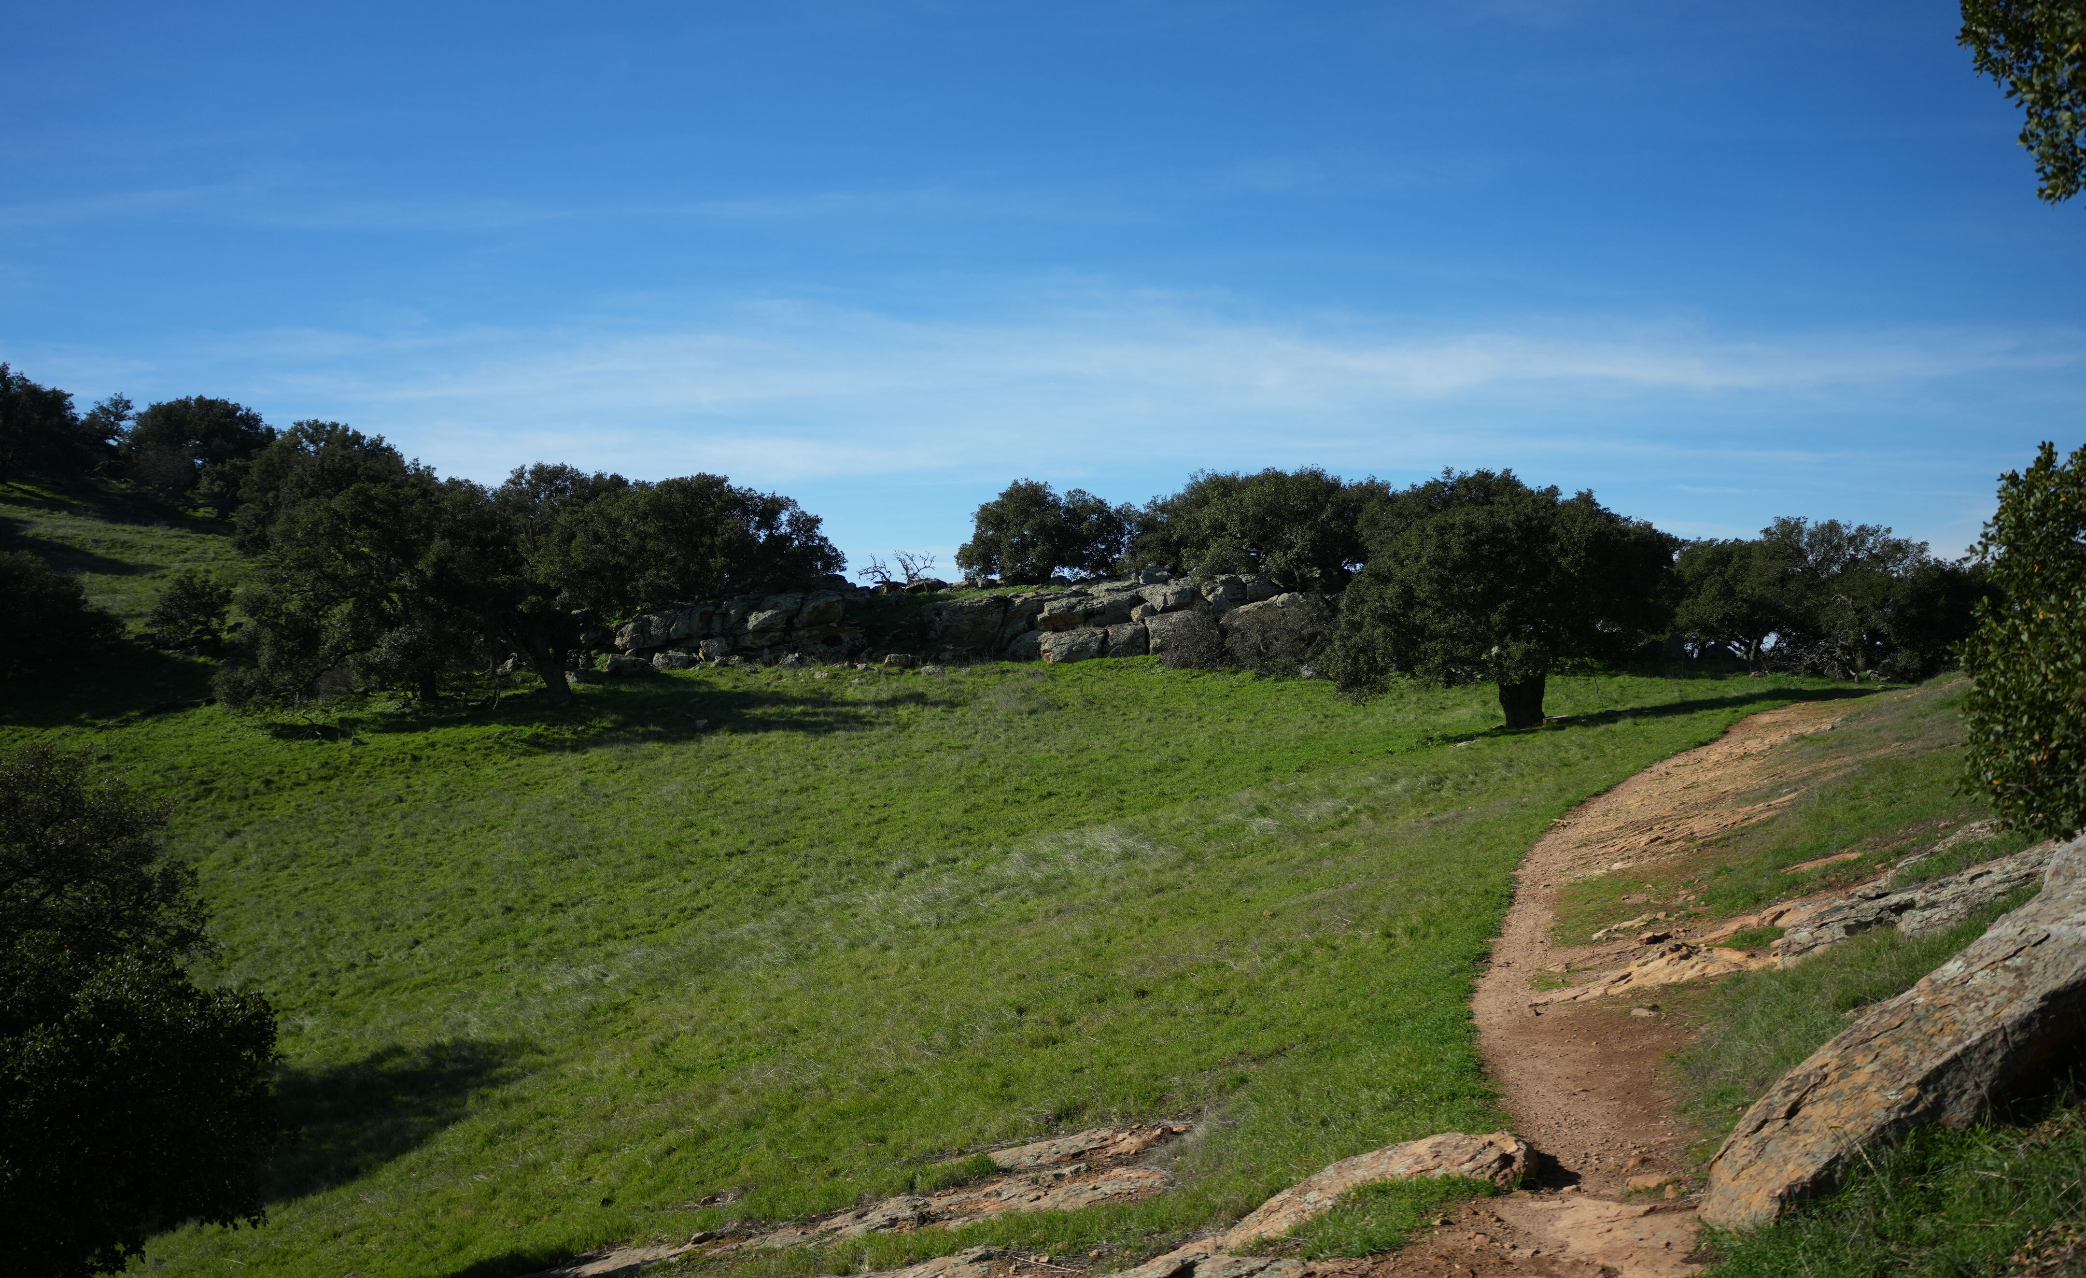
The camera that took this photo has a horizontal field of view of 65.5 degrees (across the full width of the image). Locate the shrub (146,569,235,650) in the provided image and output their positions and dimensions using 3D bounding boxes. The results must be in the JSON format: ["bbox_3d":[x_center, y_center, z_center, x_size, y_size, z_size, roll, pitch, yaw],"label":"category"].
[{"bbox_3d":[-26.268,-0.904,50.000,2.450,2.510,2.250,-1,1,-28],"label":"shrub"}]

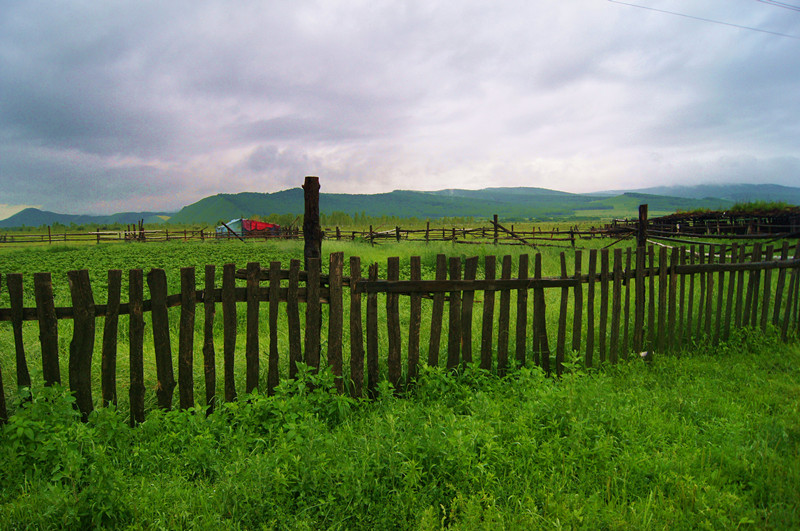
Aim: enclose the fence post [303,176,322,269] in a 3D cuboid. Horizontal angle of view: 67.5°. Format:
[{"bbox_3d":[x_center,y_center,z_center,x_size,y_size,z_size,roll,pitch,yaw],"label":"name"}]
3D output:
[{"bbox_3d":[-0.823,0.166,5.600,0.170,1.970,0.165,0,4,0],"label":"fence post"}]

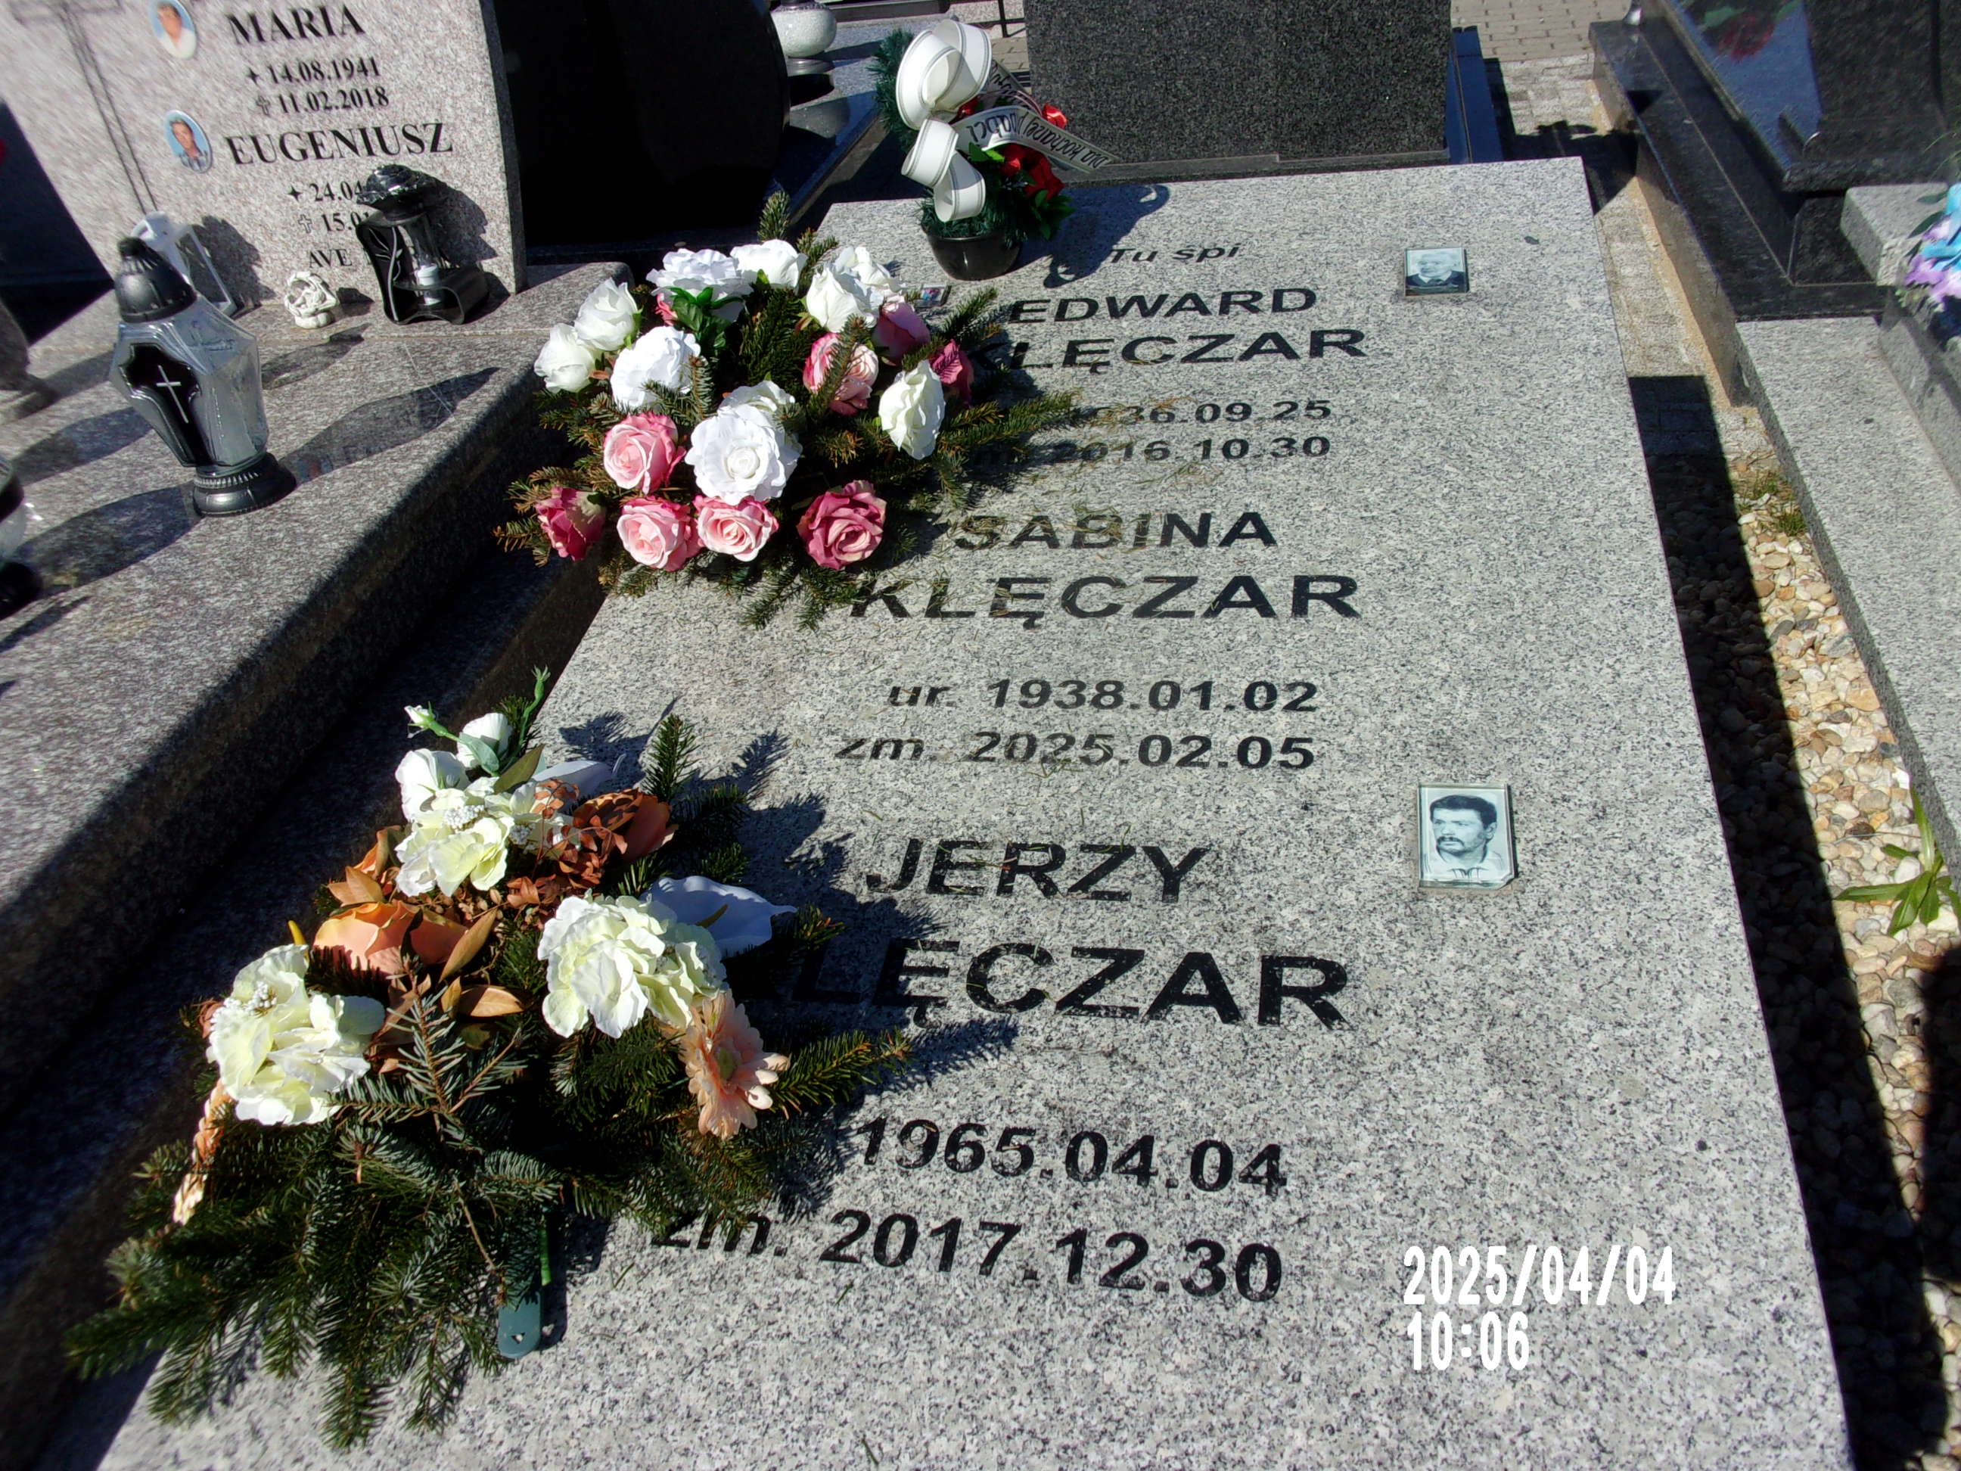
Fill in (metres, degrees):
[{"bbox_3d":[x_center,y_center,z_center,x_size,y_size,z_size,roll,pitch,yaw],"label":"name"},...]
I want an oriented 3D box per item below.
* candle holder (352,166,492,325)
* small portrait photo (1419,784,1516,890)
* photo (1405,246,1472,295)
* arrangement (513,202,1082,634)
[{"bbox_3d":[-0.733,-0.640,2.072,0.123,0.185,0.096,4,37,18],"label":"candle holder"},{"bbox_3d":[0.343,0.072,1.125,0.060,0.009,0.091,1,43,14],"label":"small portrait photo"},{"bbox_3d":[0.501,-0.510,1.746,0.063,0.009,0.093,1,43,14],"label":"photo"},{"bbox_3d":[-0.180,-0.359,1.593,0.508,0.180,0.551,1,43,14],"label":"arrangement"}]

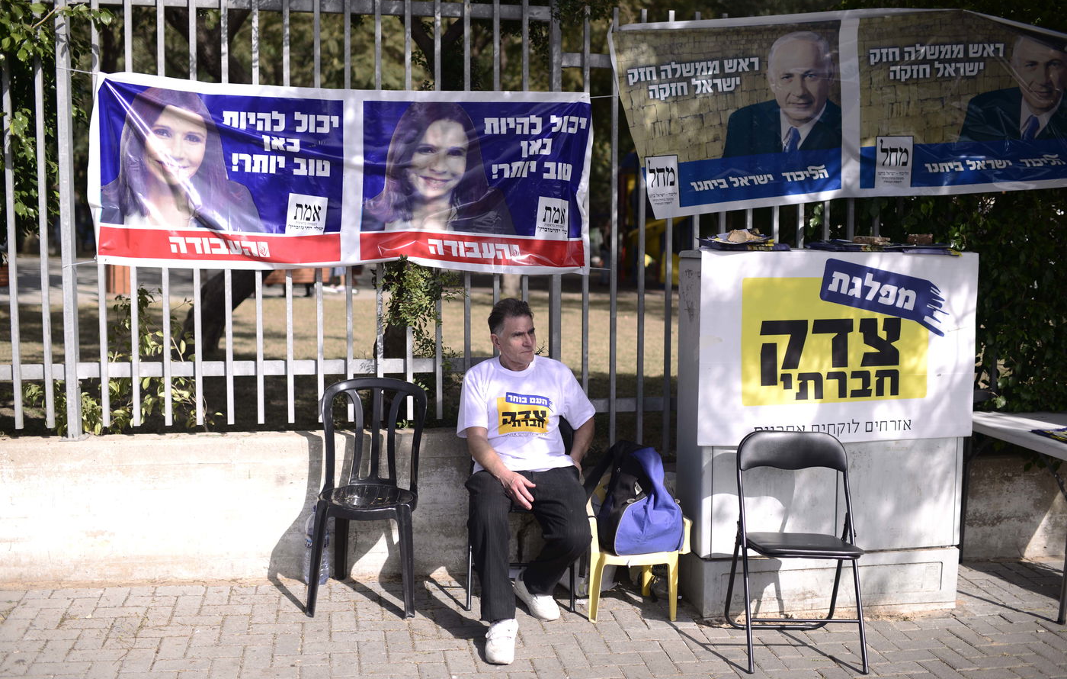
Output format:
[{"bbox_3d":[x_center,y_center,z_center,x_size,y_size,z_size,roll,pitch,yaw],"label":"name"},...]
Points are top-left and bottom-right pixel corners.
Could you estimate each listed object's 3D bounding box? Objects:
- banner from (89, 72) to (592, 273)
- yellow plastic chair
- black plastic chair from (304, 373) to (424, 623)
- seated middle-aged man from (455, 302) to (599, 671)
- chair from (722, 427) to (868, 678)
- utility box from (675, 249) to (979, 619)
[{"bbox_3d":[-0.795,-0.701,4.494,2.153,0.815,0.070,-1,5,-10],"label":"banner"},{"bbox_3d":[0.397,0.844,4.290,0.417,0.520,0.380,1,7,-9],"label":"yellow plastic chair"},{"bbox_3d":[-0.676,0.631,4.303,0.465,0.865,0.535,1,6,-5],"label":"black plastic chair"},{"bbox_3d":[-0.007,0.489,4.088,0.585,1.273,0.905,0,5,-4],"label":"seated middle-aged man"},{"bbox_3d":[0.988,0.777,3.864,0.465,0.790,0.465,2,6,-1],"label":"chair"},{"bbox_3d":[1.218,0.372,4.430,1.150,1.480,0.350,-1,5,-10],"label":"utility box"}]

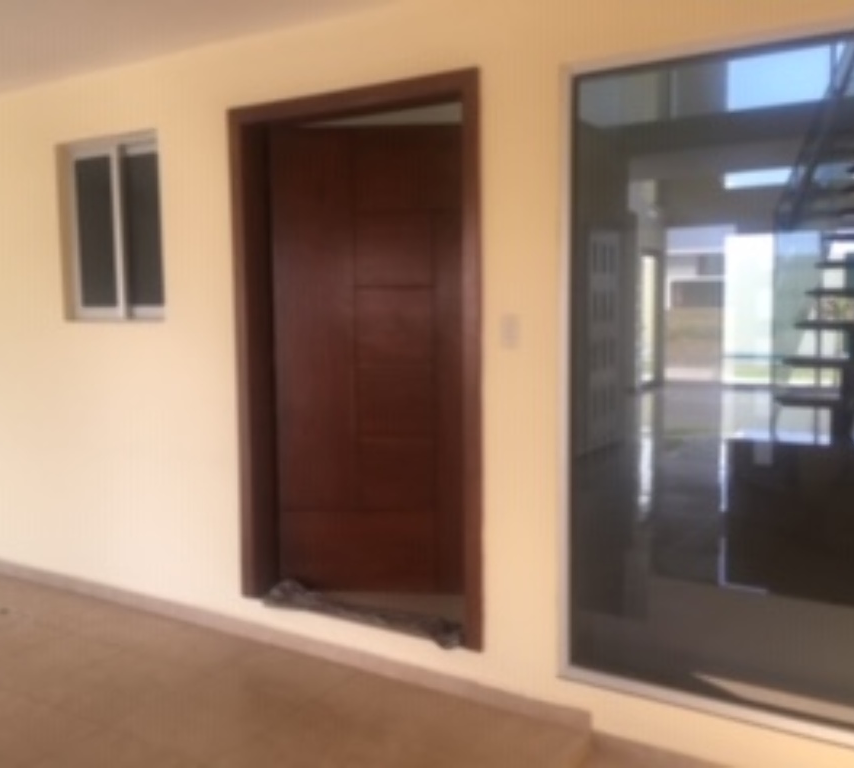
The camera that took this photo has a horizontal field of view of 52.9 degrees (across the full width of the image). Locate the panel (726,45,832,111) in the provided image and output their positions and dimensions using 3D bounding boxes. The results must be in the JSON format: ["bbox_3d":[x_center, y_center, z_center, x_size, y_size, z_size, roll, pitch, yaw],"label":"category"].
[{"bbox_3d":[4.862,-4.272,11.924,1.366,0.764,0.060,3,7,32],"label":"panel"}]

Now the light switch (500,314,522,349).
[{"bbox_3d":[0.294,-0.189,3.056,0.078,0.122,0.015,3,7,32],"label":"light switch"}]

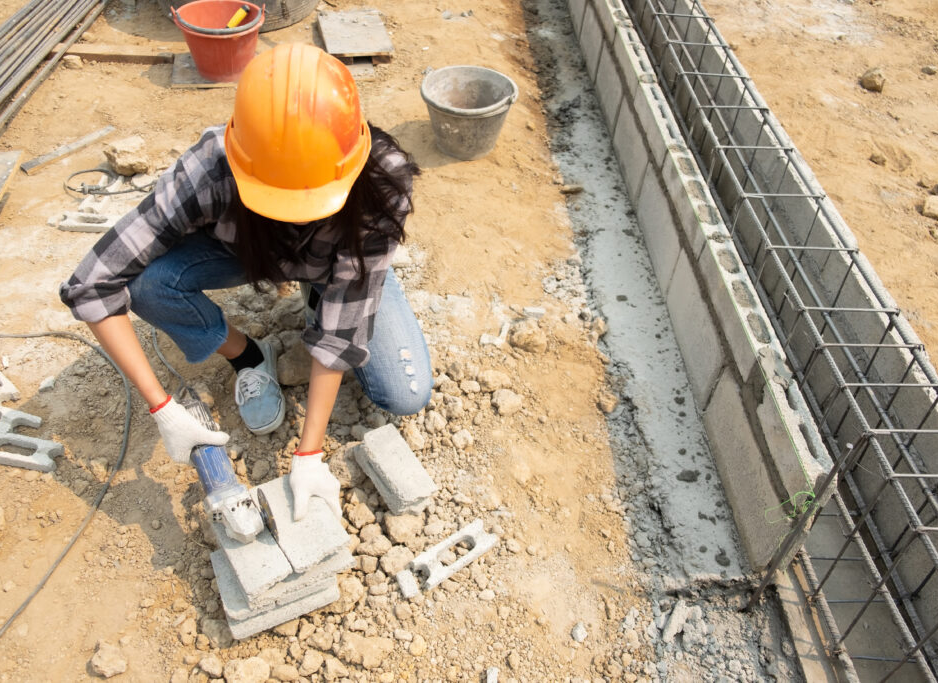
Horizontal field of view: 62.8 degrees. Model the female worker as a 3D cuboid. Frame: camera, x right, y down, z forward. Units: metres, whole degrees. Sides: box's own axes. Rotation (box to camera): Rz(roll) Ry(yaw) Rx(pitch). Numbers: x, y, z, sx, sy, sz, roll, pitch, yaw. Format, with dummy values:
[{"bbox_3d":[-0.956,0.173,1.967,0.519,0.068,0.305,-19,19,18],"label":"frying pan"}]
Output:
[{"bbox_3d":[-0.378,-0.153,1.487,0.640,0.790,0.930,5,44,0],"label":"female worker"}]

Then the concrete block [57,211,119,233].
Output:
[{"bbox_3d":[-1.044,-0.333,2.160,0.180,0.025,0.060,5,44,0],"label":"concrete block"}]

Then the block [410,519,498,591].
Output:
[{"bbox_3d":[-0.026,0.410,1.473,0.172,0.030,0.062,-27,53,-29],"label":"block"}]

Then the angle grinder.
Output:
[{"bbox_3d":[-0.405,0.203,1.276,0.100,0.102,0.268,-21,67,-25],"label":"angle grinder"}]

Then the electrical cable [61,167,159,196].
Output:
[{"bbox_3d":[-1.065,-0.488,2.303,0.270,0.045,0.135,5,44,0],"label":"electrical cable"}]

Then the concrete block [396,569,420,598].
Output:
[{"bbox_3d":[-0.113,0.448,1.420,0.025,0.028,0.049,-15,48,-20],"label":"concrete block"}]

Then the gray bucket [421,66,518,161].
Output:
[{"bbox_3d":[0.001,-0.738,2.542,0.315,0.210,0.315,3,44,-3],"label":"gray bucket"}]

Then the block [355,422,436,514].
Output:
[{"bbox_3d":[-0.149,0.269,1.563,0.076,0.065,0.190,-21,50,-25],"label":"block"}]

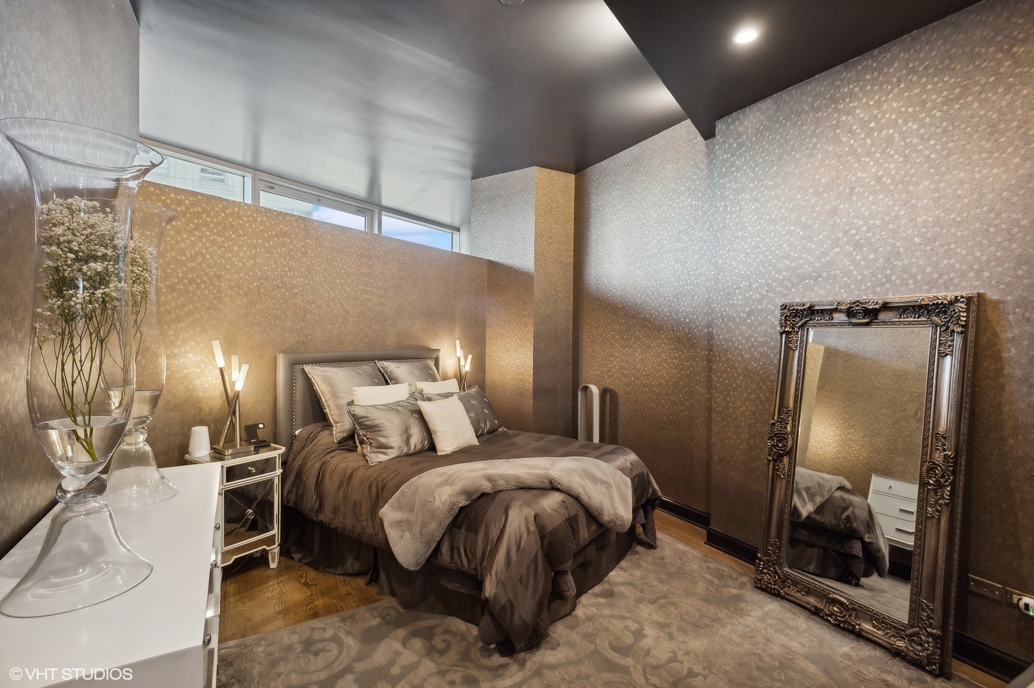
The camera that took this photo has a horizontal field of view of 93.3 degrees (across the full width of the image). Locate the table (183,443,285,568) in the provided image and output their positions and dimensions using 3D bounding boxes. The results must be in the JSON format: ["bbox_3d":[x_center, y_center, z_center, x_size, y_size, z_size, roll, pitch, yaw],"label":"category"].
[{"bbox_3d":[-1.731,1.045,3.035,0.331,0.749,0.459,1,1,33],"label":"table"}]

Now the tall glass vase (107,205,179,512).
[{"bbox_3d":[-1.313,0.036,1.675,0.258,0.990,0.258,1,1,33],"label":"tall glass vase"}]

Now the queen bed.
[{"bbox_3d":[-0.324,0.754,3.453,2.190,1.348,1.751,1,1,33],"label":"queen bed"}]

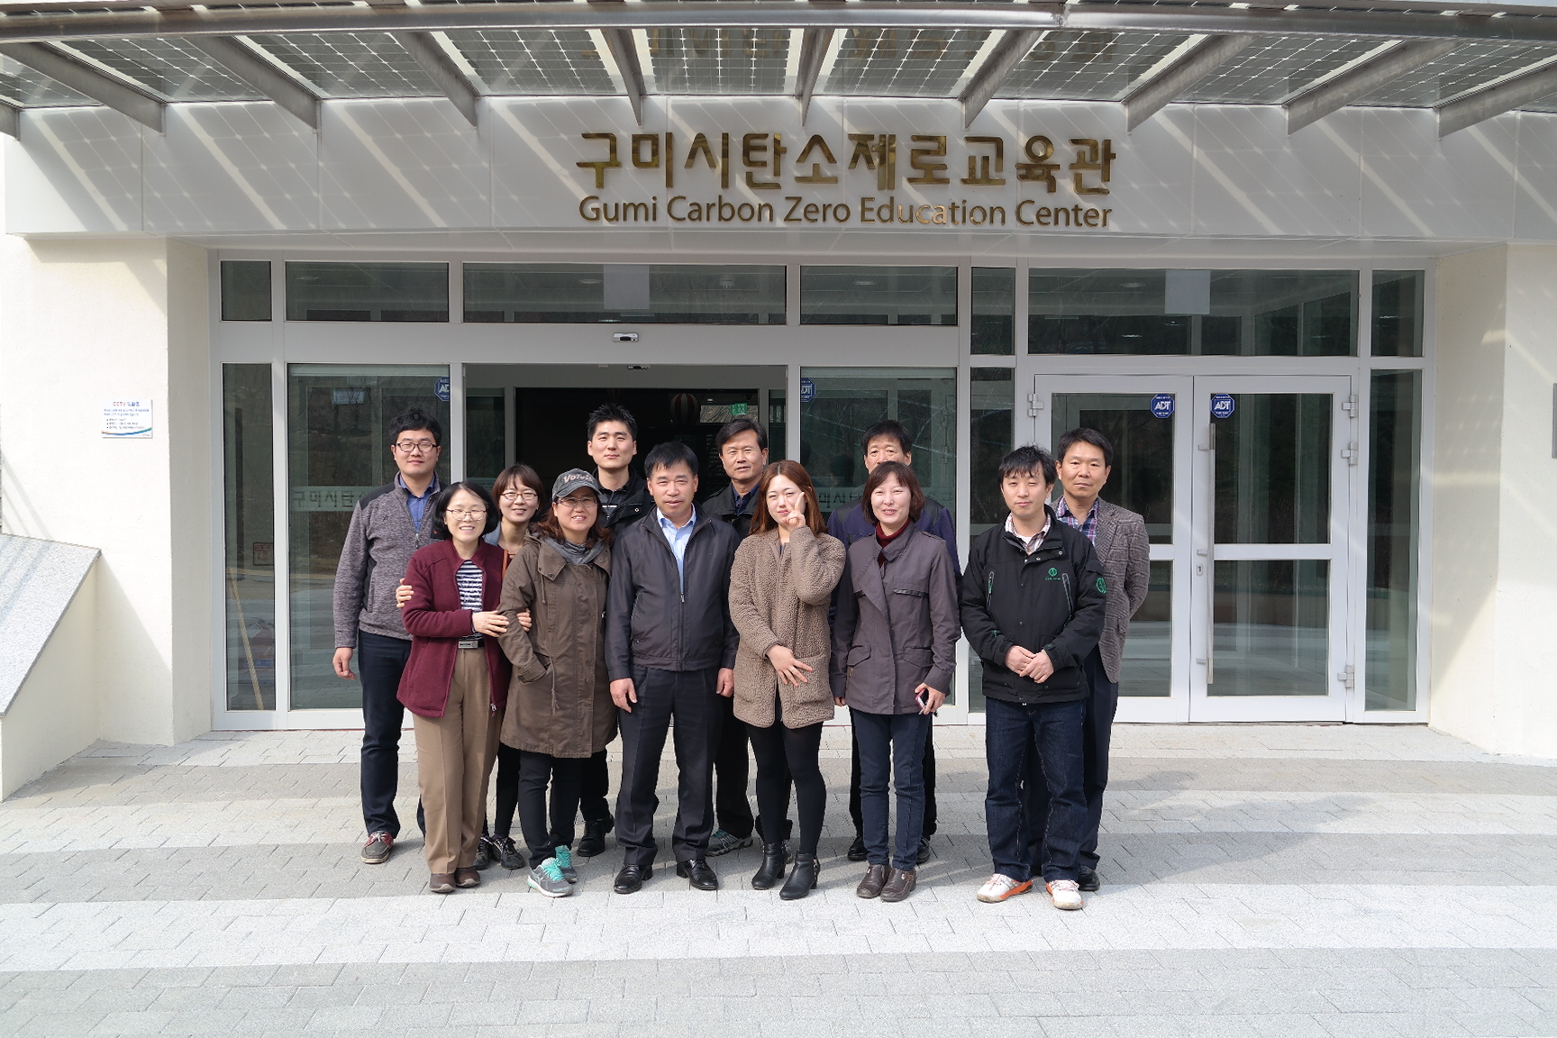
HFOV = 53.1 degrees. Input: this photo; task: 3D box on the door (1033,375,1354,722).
[{"bbox_3d":[2.463,0.183,9.268,1.899,2.064,0.100,0,2,-3],"label":"door"}]

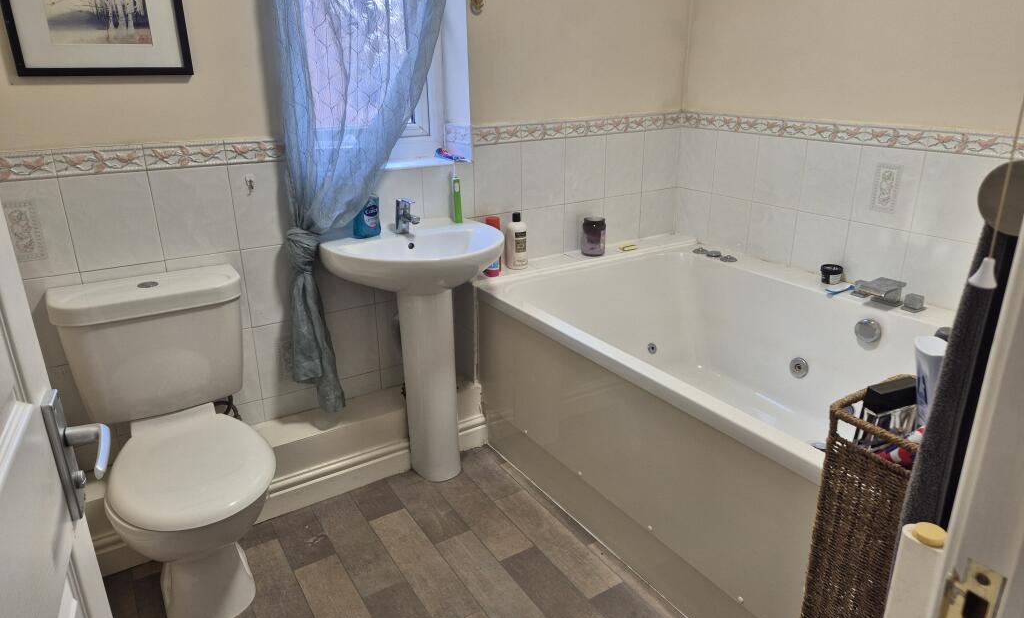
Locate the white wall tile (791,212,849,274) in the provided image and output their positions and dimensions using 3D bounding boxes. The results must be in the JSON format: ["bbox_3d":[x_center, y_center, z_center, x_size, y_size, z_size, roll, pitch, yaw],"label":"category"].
[{"bbox_3d":[1.086,-0.226,2.404,0.012,0.212,0.200,-12,23,-30],"label":"white wall tile"}]

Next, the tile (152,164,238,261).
[{"bbox_3d":[-0.888,-0.271,1.912,0.200,0.247,0.010,-13,23,-31],"label":"tile"}]

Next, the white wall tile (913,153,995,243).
[{"bbox_3d":[1.298,-0.328,2.004,0.012,0.247,0.200,-12,23,-30],"label":"white wall tile"}]

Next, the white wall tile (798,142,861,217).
[{"bbox_3d":[1.121,-0.455,2.399,0.010,0.251,0.203,-13,23,-31],"label":"white wall tile"}]

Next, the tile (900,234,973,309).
[{"bbox_3d":[1.324,-0.112,2.118,0.010,0.224,0.199,-13,23,-31],"label":"tile"}]

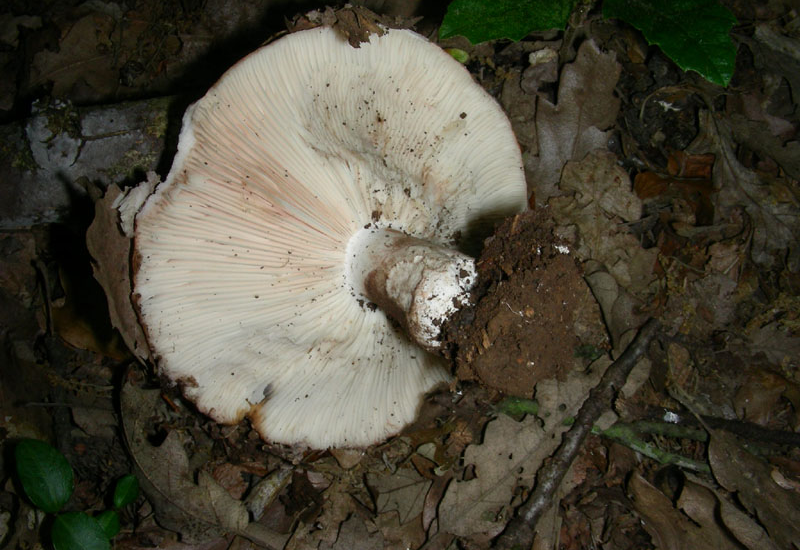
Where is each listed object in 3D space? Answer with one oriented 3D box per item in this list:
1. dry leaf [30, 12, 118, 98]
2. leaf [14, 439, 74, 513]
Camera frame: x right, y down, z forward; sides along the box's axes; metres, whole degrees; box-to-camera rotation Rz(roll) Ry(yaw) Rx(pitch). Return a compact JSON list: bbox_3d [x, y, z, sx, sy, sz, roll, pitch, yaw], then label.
[{"bbox_3d":[-0.172,-0.115,0.472,0.058,0.012,0.059,-28,67,-13],"label":"dry leaf"},{"bbox_3d":[-0.145,0.080,0.358,0.020,0.008,0.036,-31,68,-14],"label":"leaf"}]

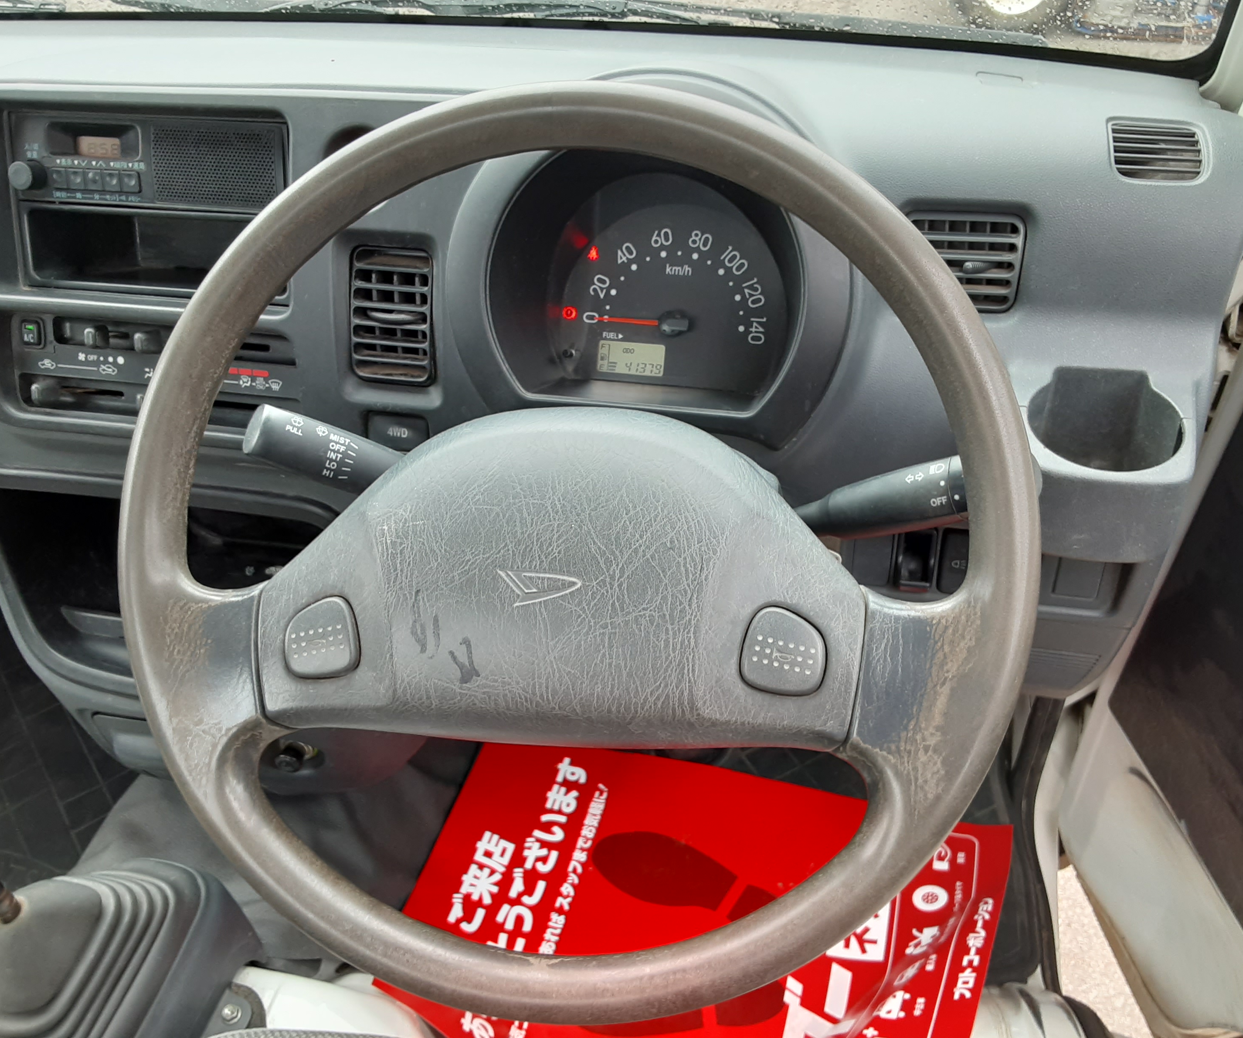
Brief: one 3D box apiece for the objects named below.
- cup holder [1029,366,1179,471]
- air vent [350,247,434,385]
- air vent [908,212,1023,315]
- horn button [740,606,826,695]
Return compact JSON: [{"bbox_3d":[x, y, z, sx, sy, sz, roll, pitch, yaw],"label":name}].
[{"bbox_3d":[0.270,-0.032,0.616,0.080,0.070,0.085,3,45,9],"label":"cup holder"},{"bbox_3d":[-0.138,-0.125,0.662,0.053,0.083,0.022,4,20,8],"label":"air vent"},{"bbox_3d":[0.191,-0.144,0.604,0.064,0.055,0.022,2,19,5],"label":"air vent"},{"bbox_3d":[0.063,0.052,0.423,0.033,0.010,0.034,10,89,6],"label":"horn button"}]

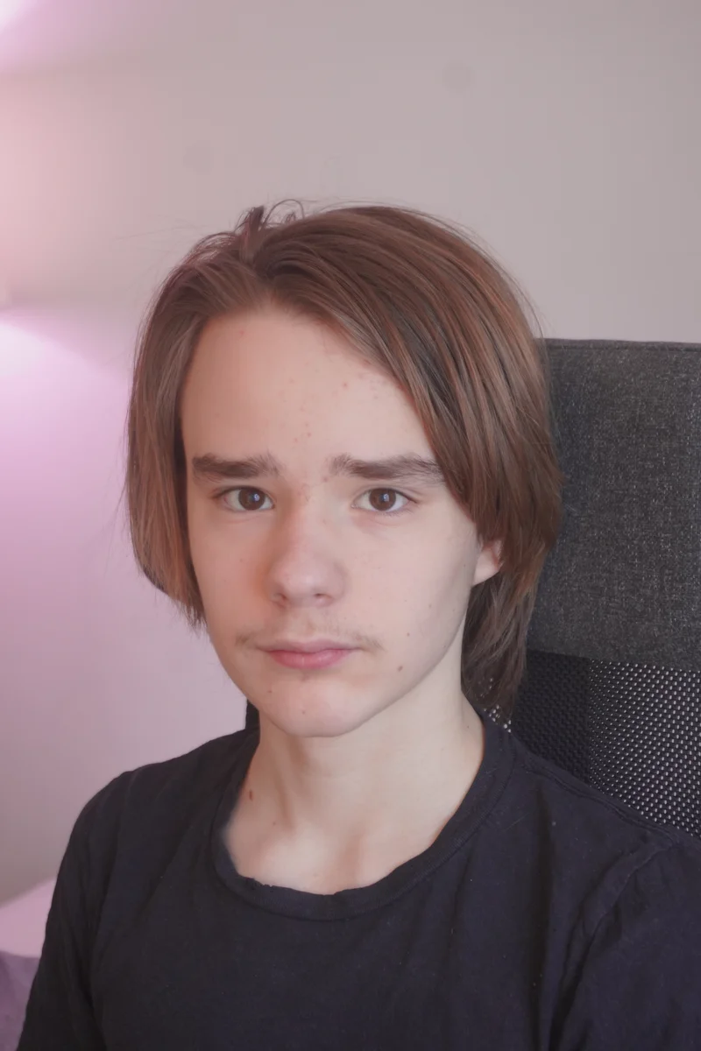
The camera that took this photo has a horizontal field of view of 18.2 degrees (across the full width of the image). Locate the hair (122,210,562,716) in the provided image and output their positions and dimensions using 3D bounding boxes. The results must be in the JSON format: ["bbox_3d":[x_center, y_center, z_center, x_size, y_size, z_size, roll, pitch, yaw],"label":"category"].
[{"bbox_3d":[0.003,-0.034,1.085,0.205,0.250,0.205,1,5,12],"label":"hair"}]

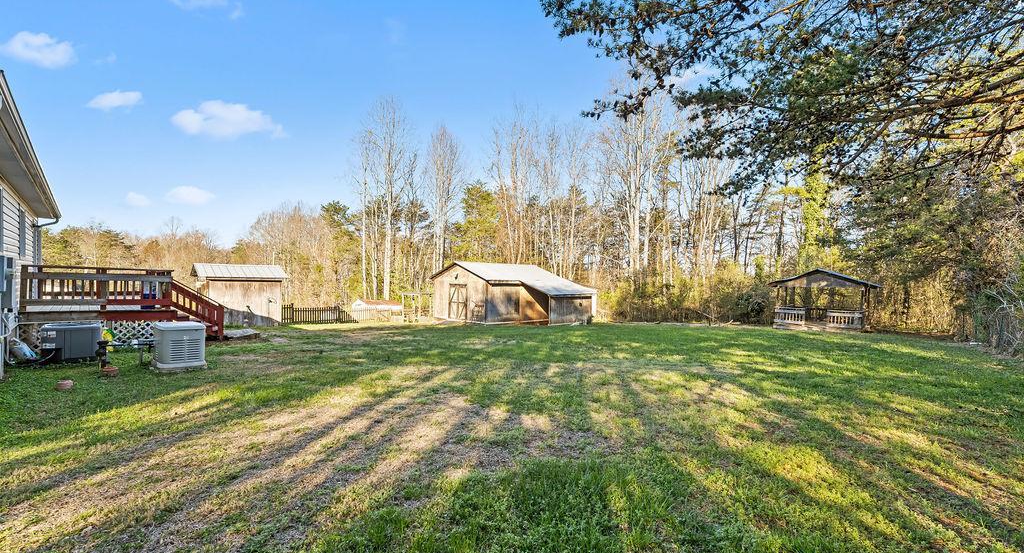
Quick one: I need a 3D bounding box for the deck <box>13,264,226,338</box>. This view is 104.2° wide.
[{"bbox_3d":[-10.456,0.746,10.834,4.400,1.870,3.410,0,-2,43],"label":"deck"}]

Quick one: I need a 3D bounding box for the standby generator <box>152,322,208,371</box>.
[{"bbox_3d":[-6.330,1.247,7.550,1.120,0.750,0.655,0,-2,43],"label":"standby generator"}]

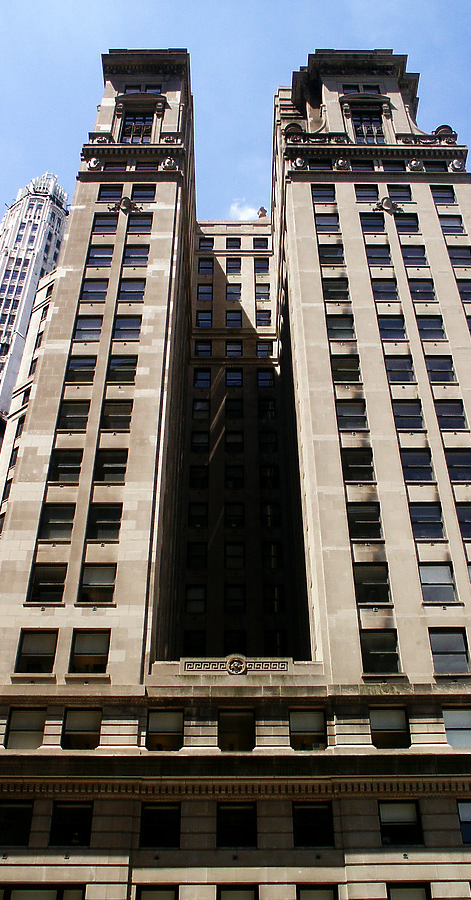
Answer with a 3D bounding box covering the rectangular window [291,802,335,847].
[{"bbox_3d":[2.914,14.106,34.077,1.461,1.597,0.200,0,-42,0],"label":"rectangular window"}]

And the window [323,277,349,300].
[{"bbox_3d":[6.061,-9.508,54.441,1.570,2.090,0.200,0,-42,0],"label":"window"}]

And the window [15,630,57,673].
[{"bbox_3d":[-8.555,8.727,39.277,1.621,2.201,0.200,0,-42,0],"label":"window"}]

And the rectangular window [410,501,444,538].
[{"bbox_3d":[9.285,3.422,44.180,1.596,2.170,0.200,0,-42,0],"label":"rectangular window"}]

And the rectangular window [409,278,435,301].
[{"bbox_3d":[11.542,-9.741,55.976,1.621,2.201,0.200,0,-42,0],"label":"rectangular window"}]

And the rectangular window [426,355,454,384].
[{"bbox_3d":[11.303,-4.407,50.318,1.492,2.109,0.200,0,-42,0],"label":"rectangular window"}]

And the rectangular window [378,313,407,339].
[{"bbox_3d":[9.247,-7.225,53.745,1.596,2.173,0.200,0,-42,0],"label":"rectangular window"}]

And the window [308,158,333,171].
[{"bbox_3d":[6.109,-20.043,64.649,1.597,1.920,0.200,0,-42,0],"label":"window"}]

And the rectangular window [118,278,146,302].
[{"bbox_3d":[-6.207,-9.554,54.858,1.492,2.109,0.200,0,-42,0],"label":"rectangular window"}]

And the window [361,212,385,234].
[{"bbox_3d":[9.018,-14.776,59.626,1.492,2.109,0.200,0,-42,0],"label":"window"}]

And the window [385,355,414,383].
[{"bbox_3d":[9.257,-4.580,51.369,1.596,2.113,0.200,0,-42,0],"label":"window"}]

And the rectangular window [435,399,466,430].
[{"bbox_3d":[11.575,-1.839,48.869,1.621,2.201,0.200,0,-42,0],"label":"rectangular window"}]

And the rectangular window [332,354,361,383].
[{"bbox_3d":[6.097,-4.402,49.864,1.573,2.111,0.200,0,-42,0],"label":"rectangular window"}]

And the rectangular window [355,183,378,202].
[{"bbox_3d":[8.924,-17.220,61.363,1.595,2.039,0.200,0,-42,0],"label":"rectangular window"}]

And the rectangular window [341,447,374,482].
[{"bbox_3d":[6.128,0.808,45.606,1.492,2.109,0.200,0,-42,0],"label":"rectangular window"}]

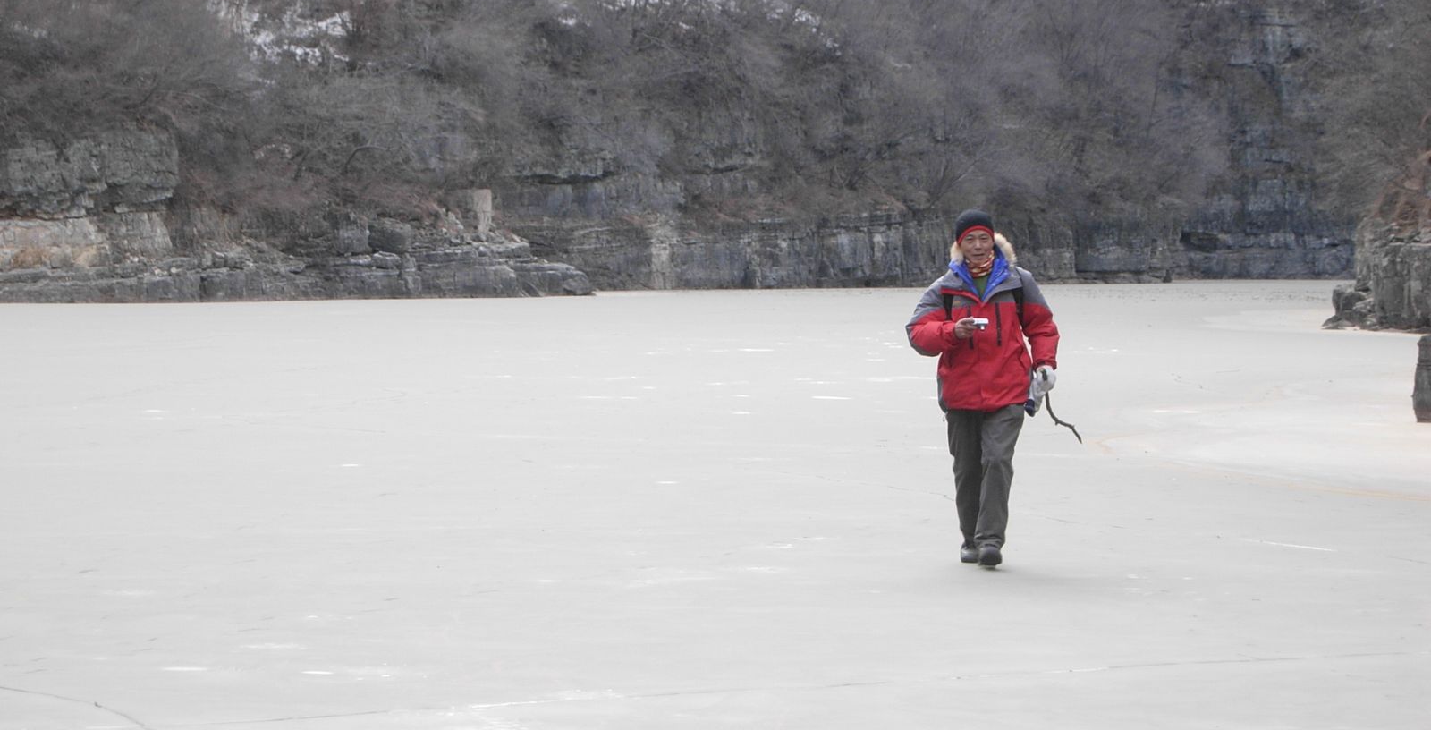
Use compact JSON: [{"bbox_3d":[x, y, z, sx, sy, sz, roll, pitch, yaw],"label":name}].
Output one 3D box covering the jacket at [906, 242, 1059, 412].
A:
[{"bbox_3d":[1.293,-0.181,25.200,0.740,0.820,0.440,0,1,6],"label":"jacket"}]

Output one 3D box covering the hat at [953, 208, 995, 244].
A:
[{"bbox_3d":[1.252,-0.669,25.250,0.200,0.180,0.230,0,1,3],"label":"hat"}]

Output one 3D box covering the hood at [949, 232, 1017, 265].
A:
[{"bbox_3d":[1.299,-0.557,25.320,0.330,0.190,0.250,0,1,5],"label":"hood"}]

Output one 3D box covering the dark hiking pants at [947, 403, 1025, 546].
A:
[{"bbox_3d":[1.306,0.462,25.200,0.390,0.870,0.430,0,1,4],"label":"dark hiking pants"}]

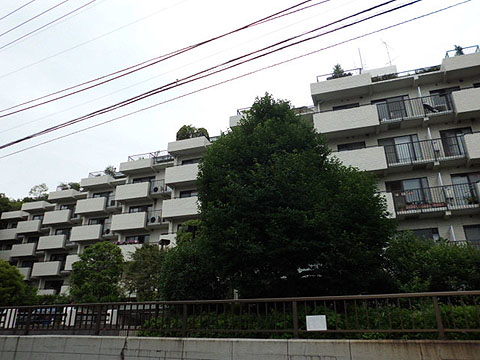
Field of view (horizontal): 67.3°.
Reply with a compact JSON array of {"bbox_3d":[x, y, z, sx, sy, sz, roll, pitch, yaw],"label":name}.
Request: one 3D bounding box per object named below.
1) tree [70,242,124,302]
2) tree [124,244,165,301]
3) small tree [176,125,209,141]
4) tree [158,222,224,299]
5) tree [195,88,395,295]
[{"bbox_3d":[-8.520,6.403,21.242,3.229,5.534,3.067,0,-24,0],"label":"tree"},{"bbox_3d":[-5.580,6.313,20.734,2.337,5.283,2.337,0,-24,0],"label":"tree"},{"bbox_3d":[-4.299,-4.188,32.580,2.896,1.950,1.738,0,-24,0],"label":"small tree"},{"bbox_3d":[-1.916,3.822,14.179,2.590,4.653,2.590,0,-24,0],"label":"tree"},{"bbox_3d":[1.950,0.761,13.691,7.285,9.837,6.702,0,-24,0],"label":"tree"}]

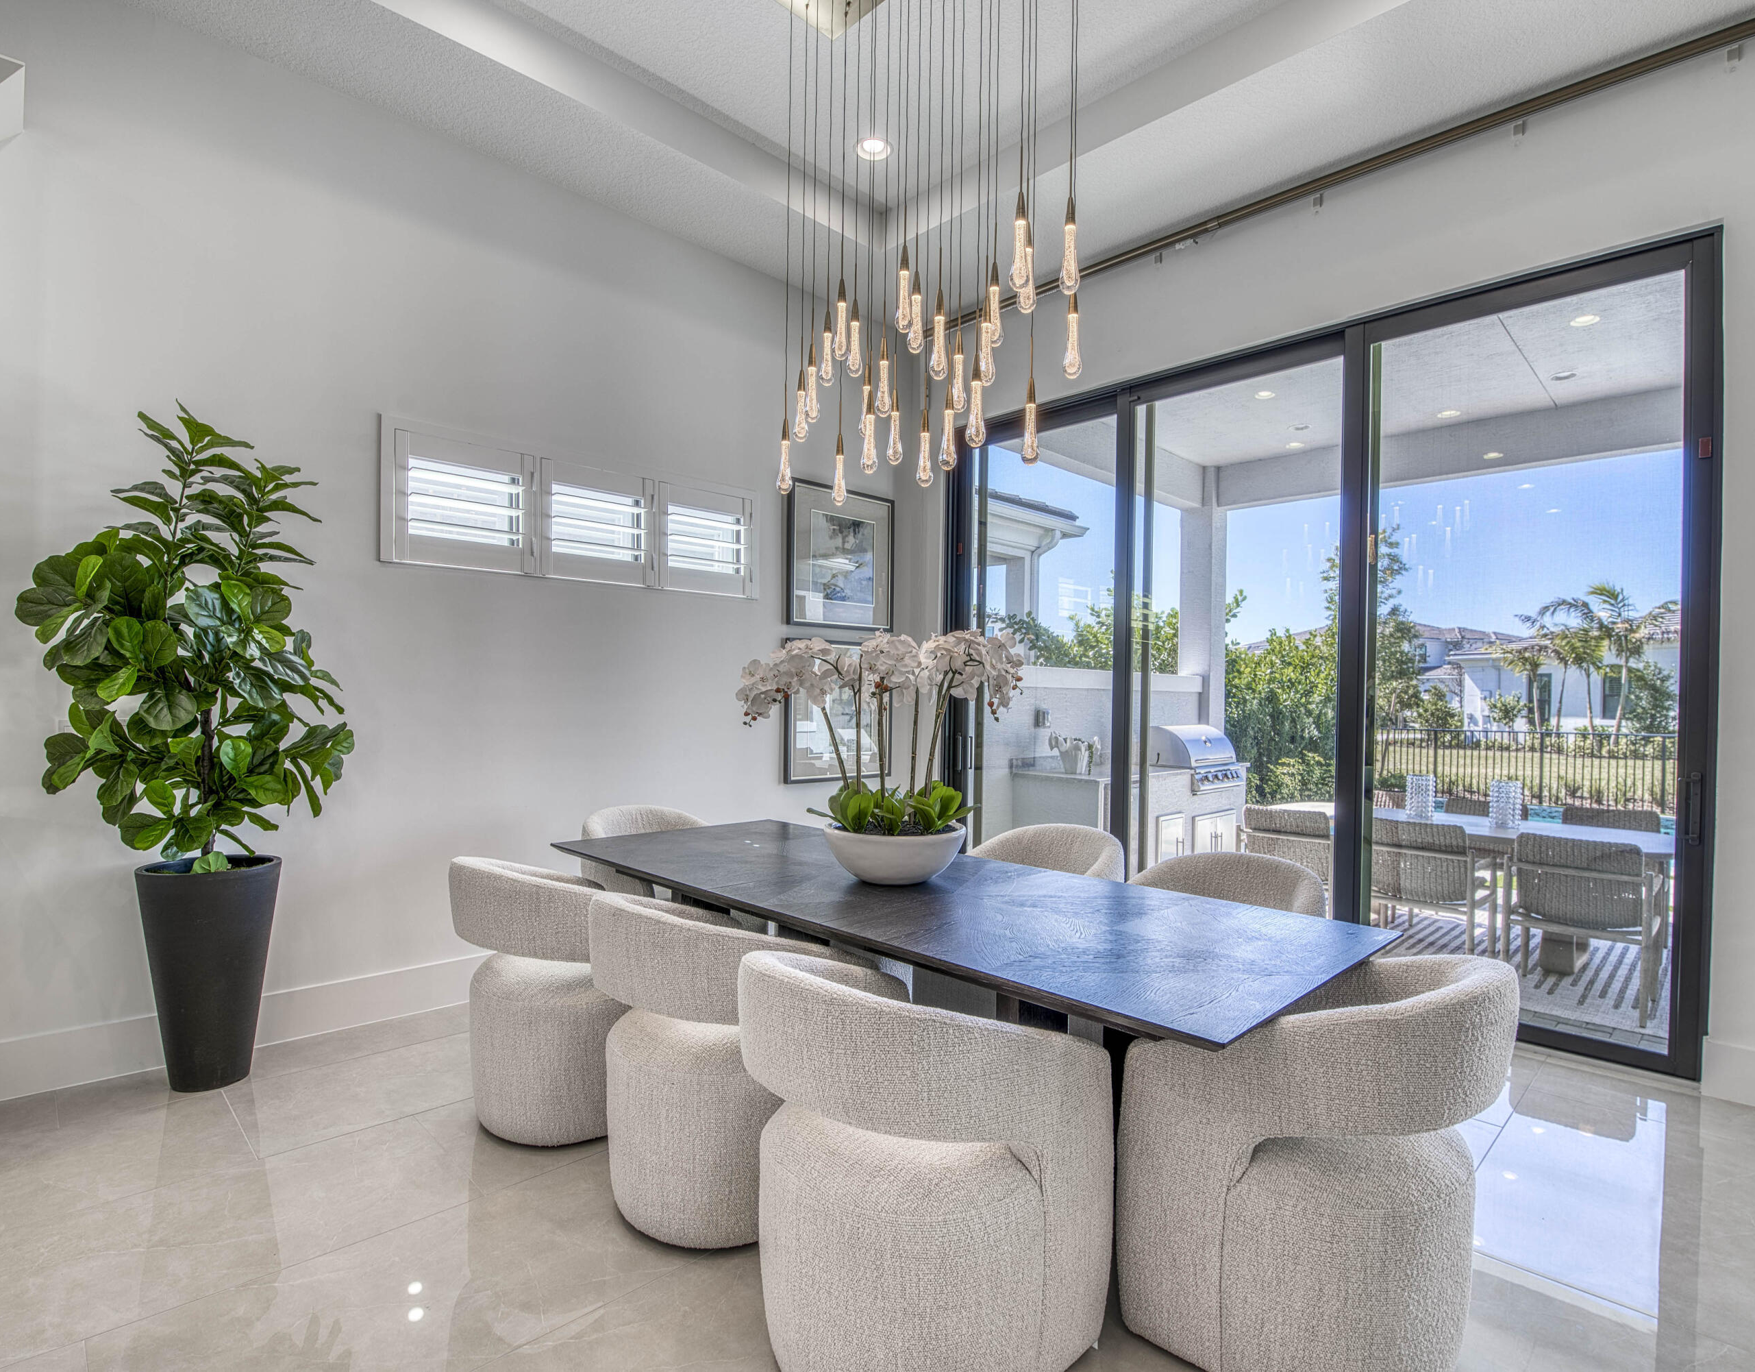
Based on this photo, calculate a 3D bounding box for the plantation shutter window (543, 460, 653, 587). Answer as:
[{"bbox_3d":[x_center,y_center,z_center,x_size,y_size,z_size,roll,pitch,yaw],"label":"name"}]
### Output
[{"bbox_3d":[-1.290,-0.743,3.997,0.560,0.530,0.070,2,-1,-45],"label":"plantation shutter window"}]

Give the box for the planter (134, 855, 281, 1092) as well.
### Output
[{"bbox_3d":[-2.215,0.956,2.850,0.390,0.710,0.390,2,-1,-45],"label":"planter"}]

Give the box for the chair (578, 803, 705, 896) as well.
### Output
[{"bbox_3d":[-0.990,0.956,3.788,0.690,0.770,0.690,2,-1,-45],"label":"chair"}]

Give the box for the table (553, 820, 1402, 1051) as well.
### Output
[{"bbox_3d":[0.054,0.974,2.599,2.430,0.760,0.990,1,-1,44],"label":"table"}]

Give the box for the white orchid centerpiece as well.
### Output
[{"bbox_3d":[0.012,0.140,2.610,0.860,0.630,0.620,1,0,0],"label":"white orchid centerpiece"}]

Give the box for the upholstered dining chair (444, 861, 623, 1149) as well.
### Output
[{"bbox_3d":[-0.967,0.950,2.812,0.690,0.770,0.690,2,-1,-45],"label":"upholstered dining chair"}]

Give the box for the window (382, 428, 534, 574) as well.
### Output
[{"bbox_3d":[-1.729,-0.755,3.563,0.600,0.540,0.070,2,-1,-45],"label":"window"}]

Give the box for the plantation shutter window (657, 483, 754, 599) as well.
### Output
[{"bbox_3d":[-0.873,-0.732,4.411,0.575,0.530,0.070,2,-1,-45],"label":"plantation shutter window"}]

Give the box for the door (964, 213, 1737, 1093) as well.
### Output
[{"bbox_3d":[1.743,-0.131,4.370,0.150,3.060,3.630,2,-1,-45],"label":"door"}]

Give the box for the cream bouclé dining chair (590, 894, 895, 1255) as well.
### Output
[{"bbox_3d":[-0.403,0.958,2.371,0.690,0.770,0.690,2,-1,-45],"label":"cream bouclé dining chair"}]

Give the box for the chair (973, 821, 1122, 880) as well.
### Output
[{"bbox_3d":[0.620,0.986,3.441,0.690,0.770,0.690,2,-1,-45],"label":"chair"}]

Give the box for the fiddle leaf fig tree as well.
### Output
[{"bbox_3d":[-2.155,-0.129,2.734,0.850,1.500,0.660,2,-1,-45],"label":"fiddle leaf fig tree"}]

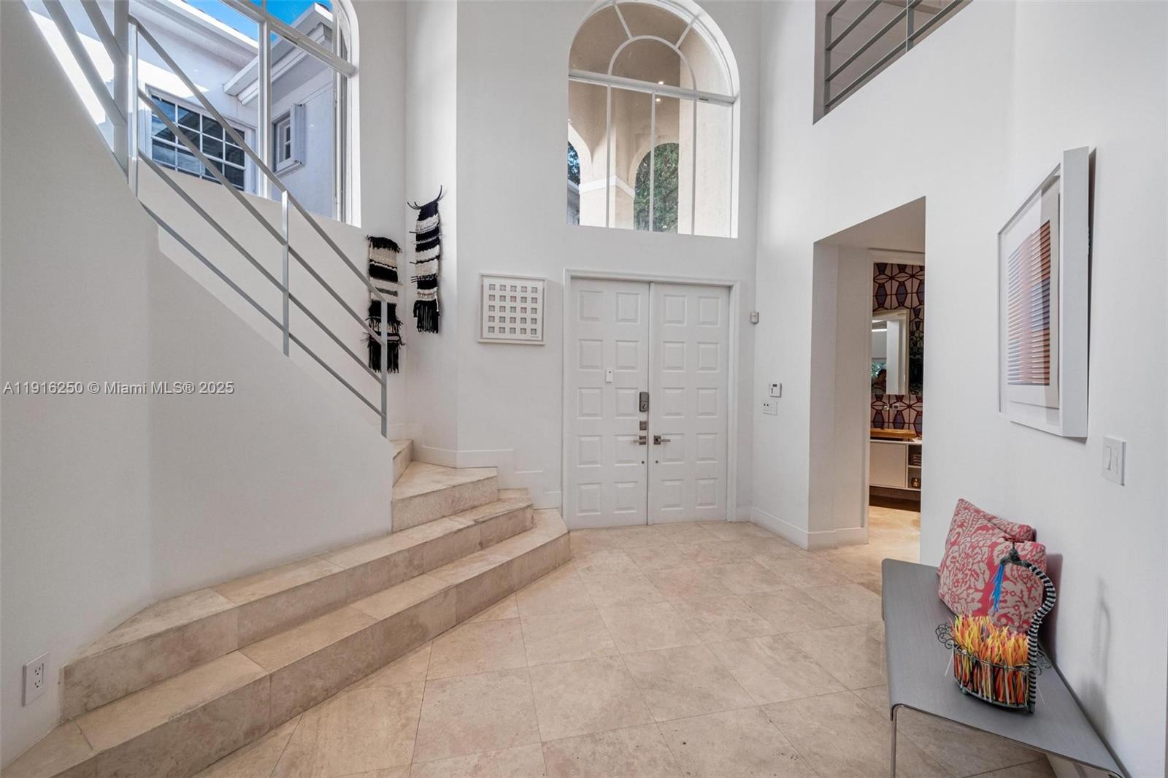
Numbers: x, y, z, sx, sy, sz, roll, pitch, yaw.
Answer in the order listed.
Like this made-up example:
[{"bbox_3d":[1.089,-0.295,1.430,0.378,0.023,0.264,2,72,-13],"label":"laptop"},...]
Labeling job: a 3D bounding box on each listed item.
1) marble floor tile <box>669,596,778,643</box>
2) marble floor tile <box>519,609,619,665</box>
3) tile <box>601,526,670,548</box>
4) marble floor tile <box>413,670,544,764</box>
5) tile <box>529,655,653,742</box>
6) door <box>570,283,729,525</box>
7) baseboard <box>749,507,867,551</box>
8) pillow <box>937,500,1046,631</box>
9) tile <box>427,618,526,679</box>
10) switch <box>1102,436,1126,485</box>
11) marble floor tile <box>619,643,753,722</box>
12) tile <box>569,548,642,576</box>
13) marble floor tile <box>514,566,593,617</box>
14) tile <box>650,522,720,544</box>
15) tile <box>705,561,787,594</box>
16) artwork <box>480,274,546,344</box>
[{"bbox_3d":[0.815,1.348,2.671,0.465,0.020,0.465,0,1,-13],"label":"marble floor tile"},{"bbox_3d":[-0.092,1.341,2.461,0.465,0.020,0.465,0,1,-13],"label":"marble floor tile"},{"bbox_3d":[0.499,1.320,4.031,0.465,0.020,0.465,0,1,-13],"label":"tile"},{"bbox_3d":[-0.435,1.327,1.880,0.459,0.012,0.462,0,1,-13],"label":"marble floor tile"},{"bbox_3d":[0.013,1.350,2.007,0.465,0.020,0.465,0,1,-13],"label":"tile"},{"bbox_3d":[0.645,0.143,4.284,1.650,2.320,0.120,0,1,-13],"label":"door"},{"bbox_3d":[2.032,1.244,4.151,0.590,0.144,0.800,0,1,-13],"label":"baseboard"},{"bbox_3d":[1.640,0.705,1.840,0.190,0.400,0.400,11,1,0],"label":"pillow"},{"bbox_3d":[-0.546,1.337,2.355,0.465,0.020,0.465,0,1,-13],"label":"tile"},{"bbox_3d":[1.470,0.197,1.257,0.011,0.115,0.118,1,1,32],"label":"switch"},{"bbox_3d":[0.461,1.333,2.087,0.459,0.012,0.462,0,1,-13],"label":"marble floor tile"},{"bbox_3d":[0.146,1.313,3.446,0.459,0.012,0.462,0,1,-13],"label":"tile"},{"bbox_3d":[-0.197,1.331,2.914,0.465,0.020,0.465,0,1,-13],"label":"marble floor tile"},{"bbox_3d":[0.937,1.312,4.106,0.459,0.012,0.462,0,1,-13],"label":"tile"},{"bbox_3d":[1.163,1.343,3.230,0.465,0.020,0.465,0,1,-13],"label":"tile"},{"bbox_3d":[-0.610,-0.674,3.902,0.568,0.580,0.040,0,1,-13],"label":"artwork"}]

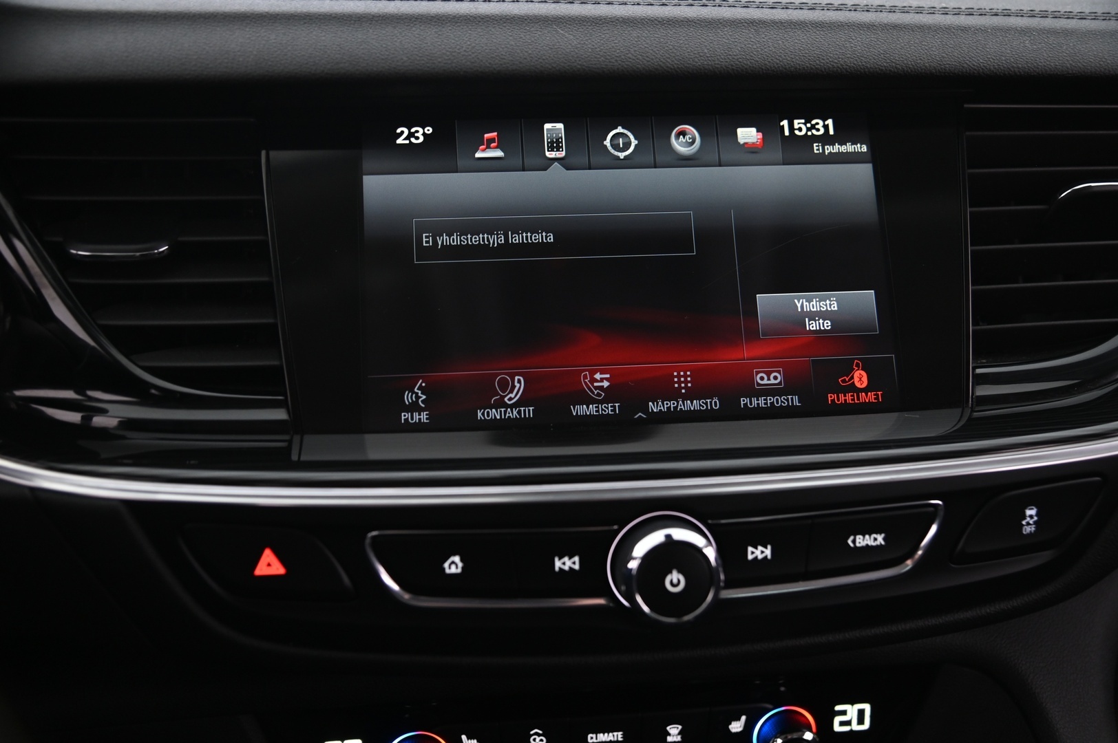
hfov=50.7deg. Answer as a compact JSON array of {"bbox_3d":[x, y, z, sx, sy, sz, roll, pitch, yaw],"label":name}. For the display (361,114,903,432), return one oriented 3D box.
[{"bbox_3d":[0.023,-0.034,0.398,0.177,0.107,0.015,-2,-12,-5],"label":"display"}]

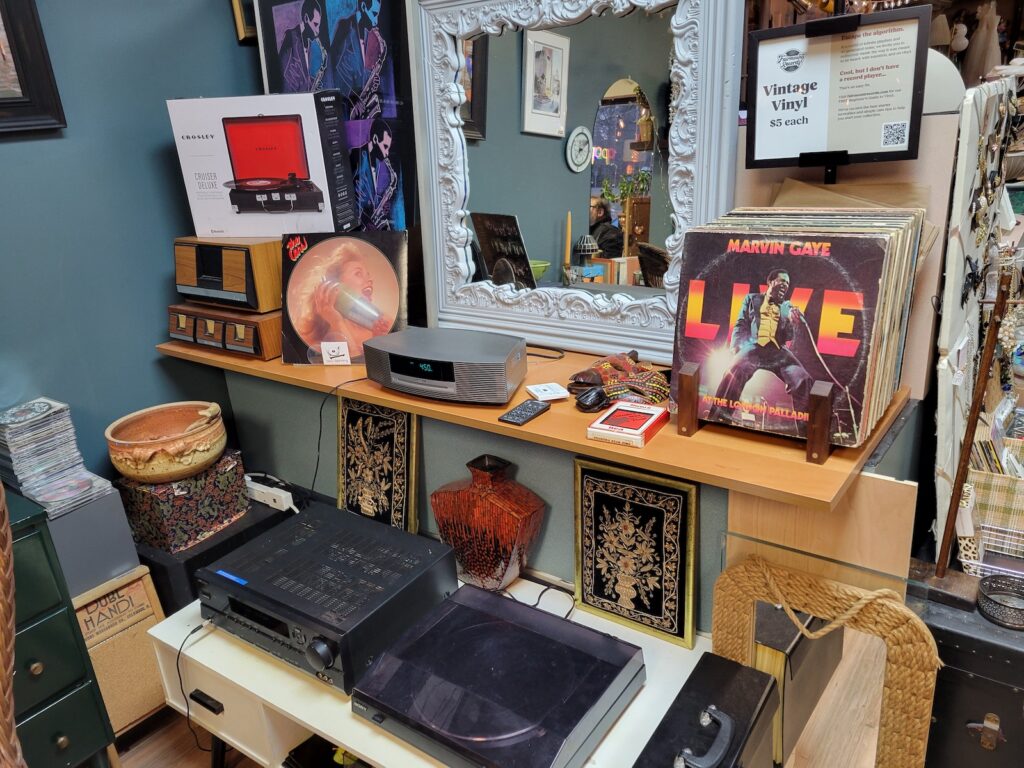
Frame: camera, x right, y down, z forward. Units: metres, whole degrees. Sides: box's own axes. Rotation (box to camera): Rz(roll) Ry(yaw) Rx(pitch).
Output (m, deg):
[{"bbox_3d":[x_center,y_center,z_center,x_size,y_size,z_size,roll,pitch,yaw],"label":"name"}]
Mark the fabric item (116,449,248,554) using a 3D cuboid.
[{"bbox_3d":[-0.795,0.275,1.871,0.142,0.158,0.235,8,23,29],"label":"fabric item"}]

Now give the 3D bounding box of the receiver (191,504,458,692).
[{"bbox_3d":[-0.391,0.436,1.627,0.435,0.139,0.335,10,24,33],"label":"receiver"}]

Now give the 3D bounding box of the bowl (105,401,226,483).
[{"bbox_3d":[-0.812,0.144,1.833,0.262,0.118,0.262,-3,20,1],"label":"bowl"}]

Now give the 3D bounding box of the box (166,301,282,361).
[{"bbox_3d":[-0.712,-0.167,2.077,0.385,0.102,0.235,9,24,33],"label":"box"}]

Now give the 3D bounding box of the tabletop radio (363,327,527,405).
[{"bbox_3d":[-0.124,-0.042,1.618,0.360,0.104,0.200,9,23,31],"label":"tabletop radio"}]

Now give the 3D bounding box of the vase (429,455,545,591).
[{"bbox_3d":[-0.053,0.301,1.709,0.242,0.294,0.088,9,23,32],"label":"vase"}]

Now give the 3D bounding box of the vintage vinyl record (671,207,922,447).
[{"bbox_3d":[0.509,-0.130,1.368,0.318,0.318,0.385,11,24,35],"label":"vintage vinyl record"}]

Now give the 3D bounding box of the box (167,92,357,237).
[{"bbox_3d":[-0.635,-0.561,1.990,0.424,0.342,0.123,3,21,18],"label":"box"}]

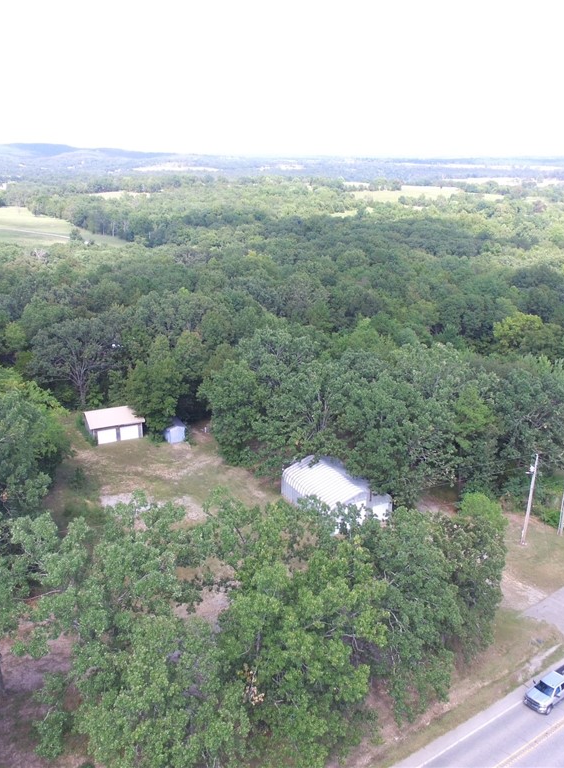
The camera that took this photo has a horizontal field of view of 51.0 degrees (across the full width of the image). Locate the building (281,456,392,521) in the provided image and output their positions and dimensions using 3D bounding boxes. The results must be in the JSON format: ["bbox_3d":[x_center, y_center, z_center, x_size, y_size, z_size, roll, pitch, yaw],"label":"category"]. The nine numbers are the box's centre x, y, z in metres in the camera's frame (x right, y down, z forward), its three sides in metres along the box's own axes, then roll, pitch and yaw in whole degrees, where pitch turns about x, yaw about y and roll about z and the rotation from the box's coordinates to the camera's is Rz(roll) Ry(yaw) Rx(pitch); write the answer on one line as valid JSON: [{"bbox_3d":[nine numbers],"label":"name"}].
[{"bbox_3d":[7.123,14.516,80.332,9.300,5.000,12.200,-12,24,-30],"label":"building"}]

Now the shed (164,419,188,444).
[{"bbox_3d":[-17.946,7.730,99.911,2.750,3.050,3.600,-7,22,-20],"label":"shed"}]

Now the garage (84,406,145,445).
[{"bbox_3d":[-28.737,6.931,101.368,8.700,3.250,7.800,-8,23,-22],"label":"garage"}]

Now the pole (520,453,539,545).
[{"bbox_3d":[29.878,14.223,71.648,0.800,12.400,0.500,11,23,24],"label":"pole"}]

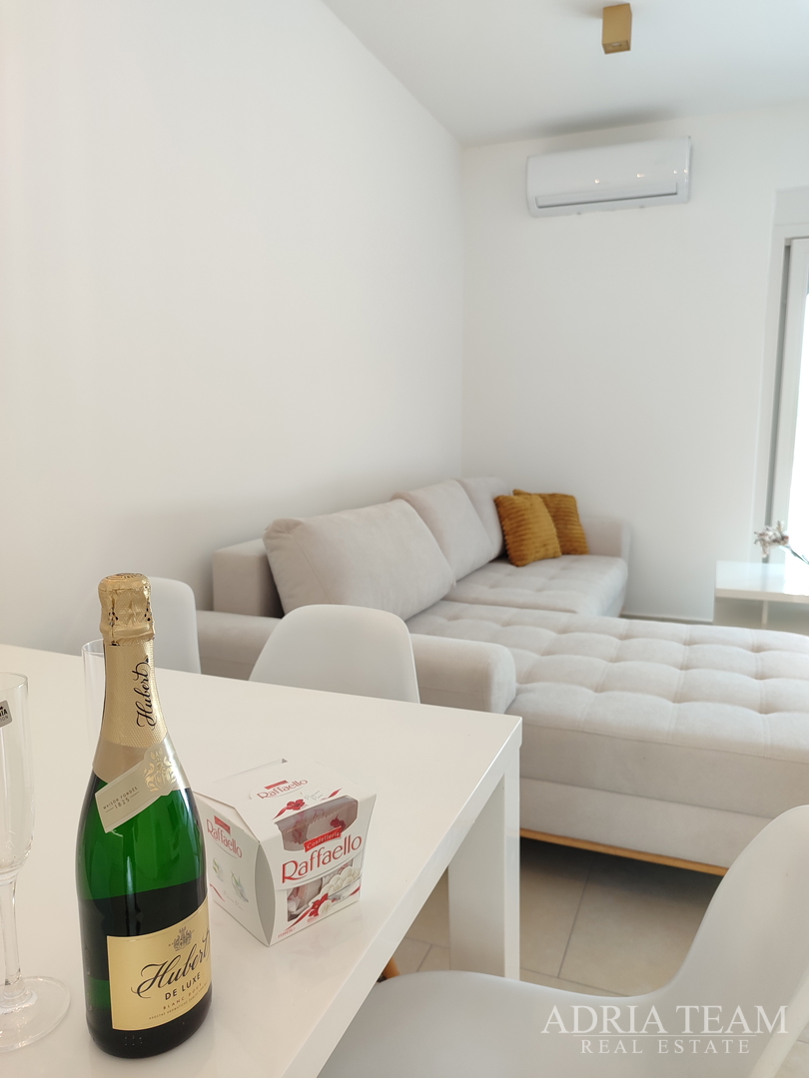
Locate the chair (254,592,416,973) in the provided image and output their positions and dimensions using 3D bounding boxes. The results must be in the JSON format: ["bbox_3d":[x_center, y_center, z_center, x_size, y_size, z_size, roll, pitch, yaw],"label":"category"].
[{"bbox_3d":[-0.223,0.567,1.321,0.465,0.820,0.530,2,9,18],"label":"chair"}]

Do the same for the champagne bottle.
[{"bbox_3d":[-0.179,0.180,0.529,0.085,0.314,0.085,7,11,38],"label":"champagne bottle"}]

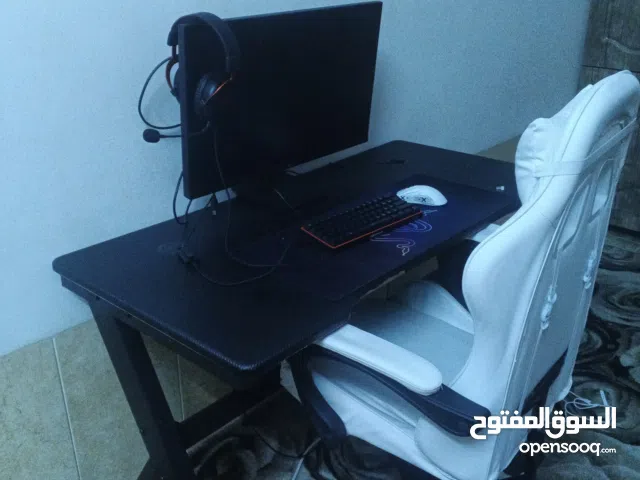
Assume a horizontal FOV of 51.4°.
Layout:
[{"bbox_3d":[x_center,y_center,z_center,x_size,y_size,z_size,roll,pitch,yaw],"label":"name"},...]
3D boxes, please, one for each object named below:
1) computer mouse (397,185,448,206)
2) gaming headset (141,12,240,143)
[{"bbox_3d":[0.252,-0.117,1.657,0.122,0.039,0.064,15,28,30],"label":"computer mouse"},{"bbox_3d":[-0.266,-0.317,1.270,0.185,0.210,0.190,19,30,37],"label":"gaming headset"}]

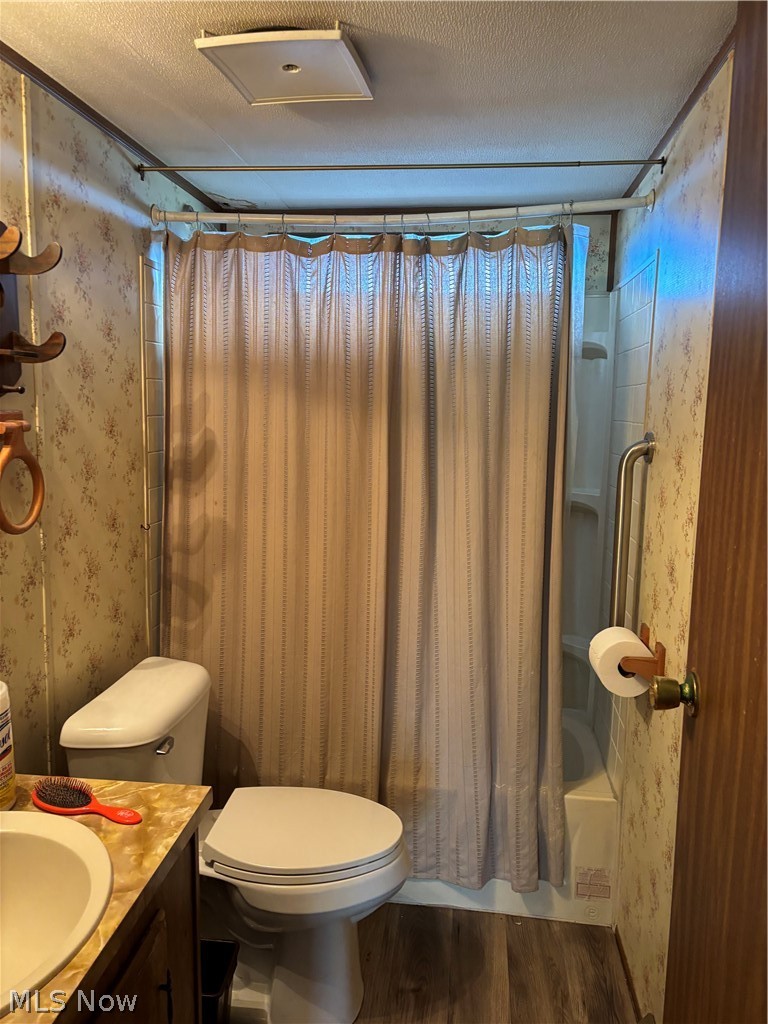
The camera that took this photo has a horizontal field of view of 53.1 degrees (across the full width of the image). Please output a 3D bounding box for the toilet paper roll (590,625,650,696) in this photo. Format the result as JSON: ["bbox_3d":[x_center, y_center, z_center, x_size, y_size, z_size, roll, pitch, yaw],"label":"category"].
[{"bbox_3d":[0.556,0.350,1.793,0.124,0.124,0.112,2,8,7],"label":"toilet paper roll"}]

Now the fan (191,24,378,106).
[{"bbox_3d":[-0.182,-0.890,1.533,0.270,0.042,0.266,3,8,10],"label":"fan"}]

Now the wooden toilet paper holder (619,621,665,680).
[{"bbox_3d":[0.580,0.333,1.795,0.100,0.100,0.205,2,8,7],"label":"wooden toilet paper holder"}]

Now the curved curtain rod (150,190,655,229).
[{"bbox_3d":[0.020,-0.815,2.093,1.370,0.085,0.110,2,8,7],"label":"curved curtain rod"}]

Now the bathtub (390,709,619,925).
[{"bbox_3d":[0.013,0.914,2.559,1.370,0.370,0.685,2,8,7],"label":"bathtub"}]

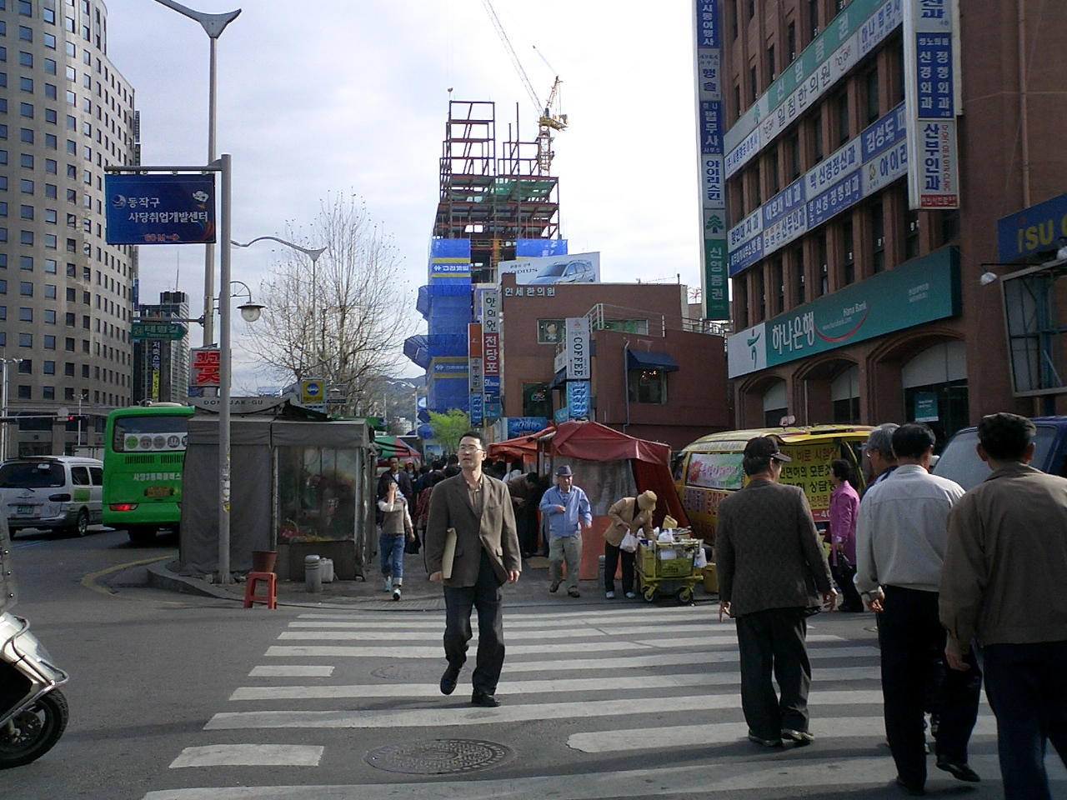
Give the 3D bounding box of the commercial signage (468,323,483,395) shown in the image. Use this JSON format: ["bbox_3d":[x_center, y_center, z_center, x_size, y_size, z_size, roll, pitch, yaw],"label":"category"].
[{"bbox_3d":[-3.280,-2.271,64.149,0.772,3.953,0.300,0,-4,-7],"label":"commercial signage"}]

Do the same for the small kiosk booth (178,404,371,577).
[{"bbox_3d":[-3.628,1.290,16.552,2.500,2.400,2.700,0,-4,-7],"label":"small kiosk booth"}]

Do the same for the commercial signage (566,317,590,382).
[{"bbox_3d":[1.501,-1.707,38.649,0.800,2.110,0.300,0,-4,-7],"label":"commercial signage"}]

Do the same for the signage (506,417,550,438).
[{"bbox_3d":[-0.251,1.076,43.124,1.600,0.849,0.250,0,-4,-7],"label":"signage"}]

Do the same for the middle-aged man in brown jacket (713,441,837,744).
[{"bbox_3d":[1.358,1.069,6.489,0.600,1.700,0.450,-1,-4,4],"label":"middle-aged man in brown jacket"}]

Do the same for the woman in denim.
[{"bbox_3d":[-1.745,1.752,14.481,0.450,1.520,0.500,-1,-4,-3],"label":"woman in denim"}]

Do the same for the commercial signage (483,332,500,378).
[{"bbox_3d":[-2.137,-2.311,58.149,0.805,2.183,0.300,0,-4,-7],"label":"commercial signage"}]

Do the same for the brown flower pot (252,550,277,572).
[{"bbox_3d":[-3.207,1.917,13.607,0.285,0.240,0.285,0,-4,-5],"label":"brown flower pot"}]

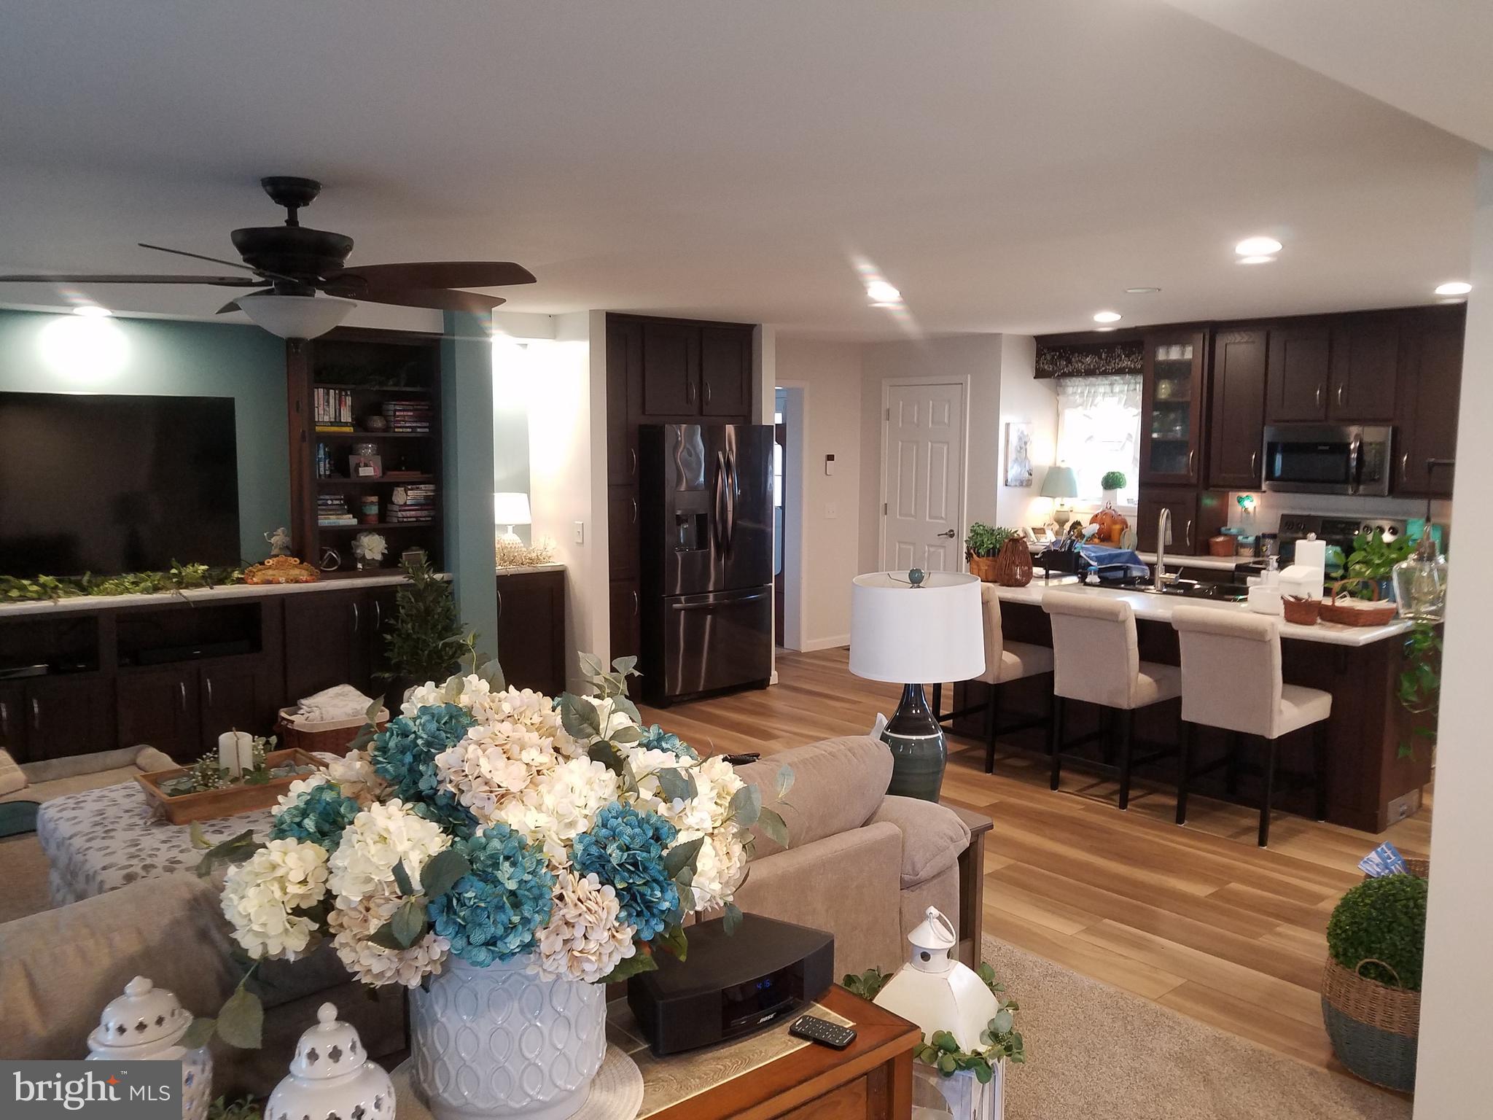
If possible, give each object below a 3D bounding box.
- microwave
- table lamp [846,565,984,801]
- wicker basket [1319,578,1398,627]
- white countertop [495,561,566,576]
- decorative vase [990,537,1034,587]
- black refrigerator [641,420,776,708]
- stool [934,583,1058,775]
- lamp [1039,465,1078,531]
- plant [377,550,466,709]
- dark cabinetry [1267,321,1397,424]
[{"bbox_3d":[3.629,-0.616,6.886,0.420,0.413,0.729,-5,8,-41],"label":"microwave"},{"bbox_3d":[0.506,0.393,3.341,0.400,0.725,0.400,0,6,0],"label":"table lamp"},{"bbox_3d":[2.743,0.182,5.065,0.230,0.192,0.310,-2,6,-19],"label":"wicker basket"},{"bbox_3d":[-1.425,0.042,6.814,0.510,0.040,0.390,-6,9,-42],"label":"white countertop"},{"bbox_3d":[1.498,0.009,6.291,0.230,0.268,0.230,0,6,0],"label":"decorative vase"},{"bbox_3d":[-0.416,-0.001,7.496,0.903,1.781,0.840,-5,8,-41],"label":"black refrigerator"},{"bbox_3d":[1.301,0.579,6.022,0.600,0.975,0.450,-5,8,-41],"label":"stool"},{"bbox_3d":[2.330,-0.434,8.352,0.280,0.615,0.280,-5,8,-41],"label":"lamp"},{"bbox_3d":[-1.739,0.498,6.048,0.480,1.080,0.480,-6,9,-42],"label":"plant"},{"bbox_3d":[3.657,-1.139,6.871,0.330,0.614,0.755,-5,8,-41],"label":"dark cabinetry"}]

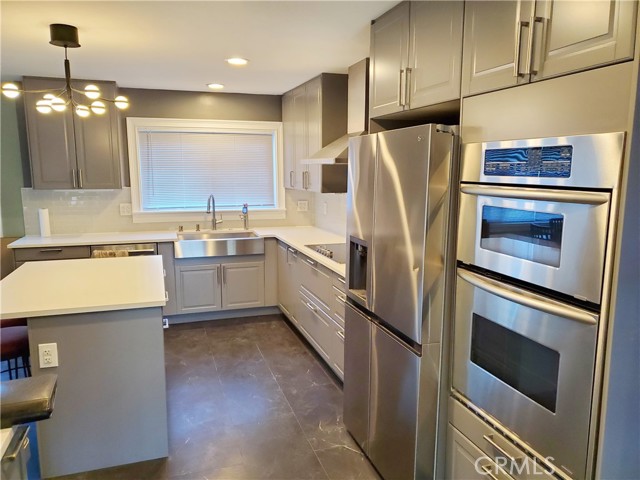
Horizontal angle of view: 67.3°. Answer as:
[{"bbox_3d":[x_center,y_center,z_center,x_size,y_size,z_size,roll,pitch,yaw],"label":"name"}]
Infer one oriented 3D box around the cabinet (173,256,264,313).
[{"bbox_3d":[-1.126,0.423,5.328,0.906,0.585,0.590,-2,9,-18],"label":"cabinet"}]

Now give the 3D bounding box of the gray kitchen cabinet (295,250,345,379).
[{"bbox_3d":[0.299,0.568,3.885,0.615,0.775,1.420,-2,9,-18],"label":"gray kitchen cabinet"}]

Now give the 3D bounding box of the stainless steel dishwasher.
[{"bbox_3d":[-1.996,0.416,5.022,0.606,0.820,0.590,-2,9,-18],"label":"stainless steel dishwasher"}]

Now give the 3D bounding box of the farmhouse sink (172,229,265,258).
[{"bbox_3d":[-1.103,0.062,5.212,0.910,0.225,0.520,-2,9,-18],"label":"farmhouse sink"}]

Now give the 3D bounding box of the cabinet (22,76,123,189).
[{"bbox_3d":[-2.423,-1.032,4.818,0.780,1.040,0.385,-2,9,-18],"label":"cabinet"}]

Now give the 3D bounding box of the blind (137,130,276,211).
[{"bbox_3d":[-1.246,-0.795,5.462,1.493,0.845,0.040,-2,9,-18],"label":"blind"}]

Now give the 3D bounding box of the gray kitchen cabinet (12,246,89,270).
[{"bbox_3d":[-2.594,0.412,4.835,0.632,0.775,0.600,-2,9,-18],"label":"gray kitchen cabinet"}]

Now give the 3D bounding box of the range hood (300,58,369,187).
[{"bbox_3d":[0.245,-1.034,4.006,0.550,0.790,0.890,-2,9,-18],"label":"range hood"}]

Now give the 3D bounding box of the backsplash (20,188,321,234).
[{"bbox_3d":[-1.550,-0.341,5.409,3.110,0.510,0.025,-2,9,-18],"label":"backsplash"}]

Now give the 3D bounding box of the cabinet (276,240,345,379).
[{"bbox_3d":[0.173,0.512,4.261,0.615,0.775,2.220,-2,9,-18],"label":"cabinet"}]

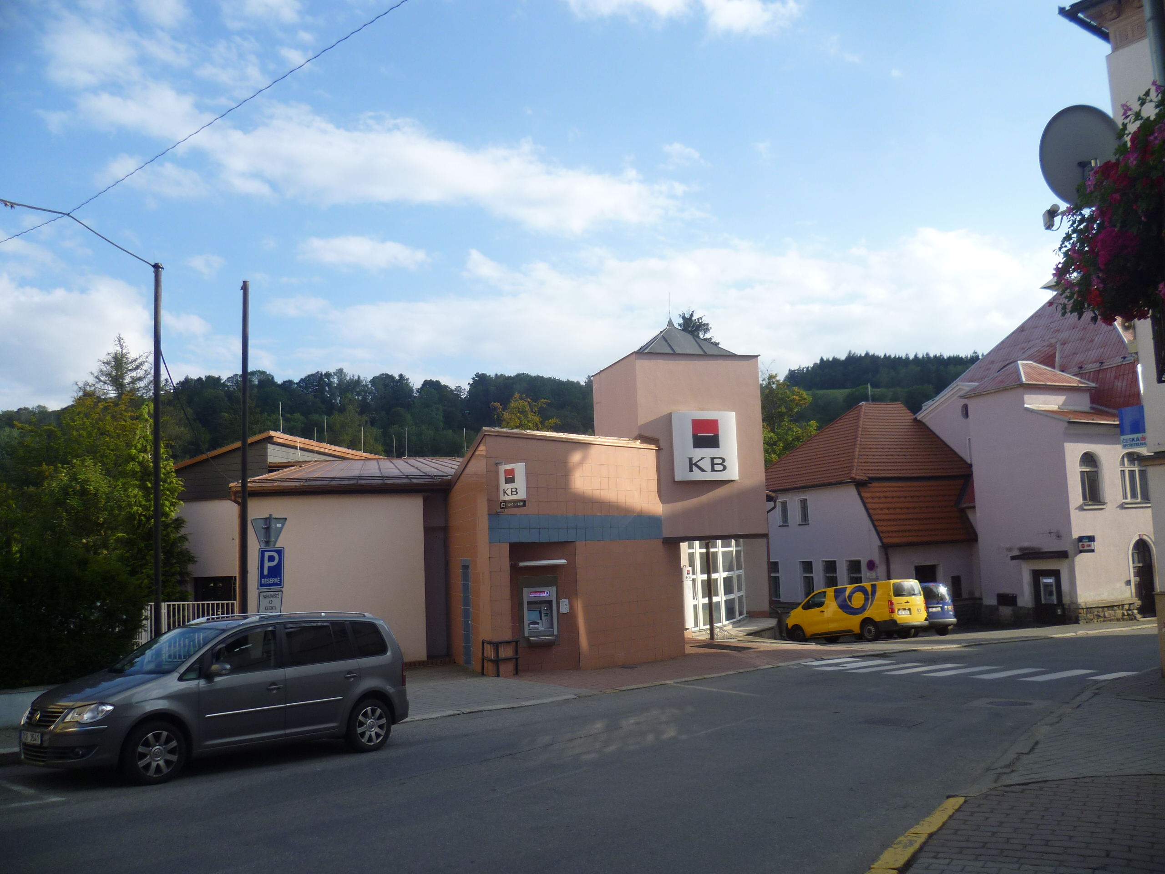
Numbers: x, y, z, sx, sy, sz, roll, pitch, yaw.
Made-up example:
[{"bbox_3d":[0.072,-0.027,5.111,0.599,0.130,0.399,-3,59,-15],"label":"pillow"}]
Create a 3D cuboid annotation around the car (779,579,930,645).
[{"bbox_3d":[9.500,6.230,33.400,1.950,1.930,5.280,3,-12,-34],"label":"car"}]

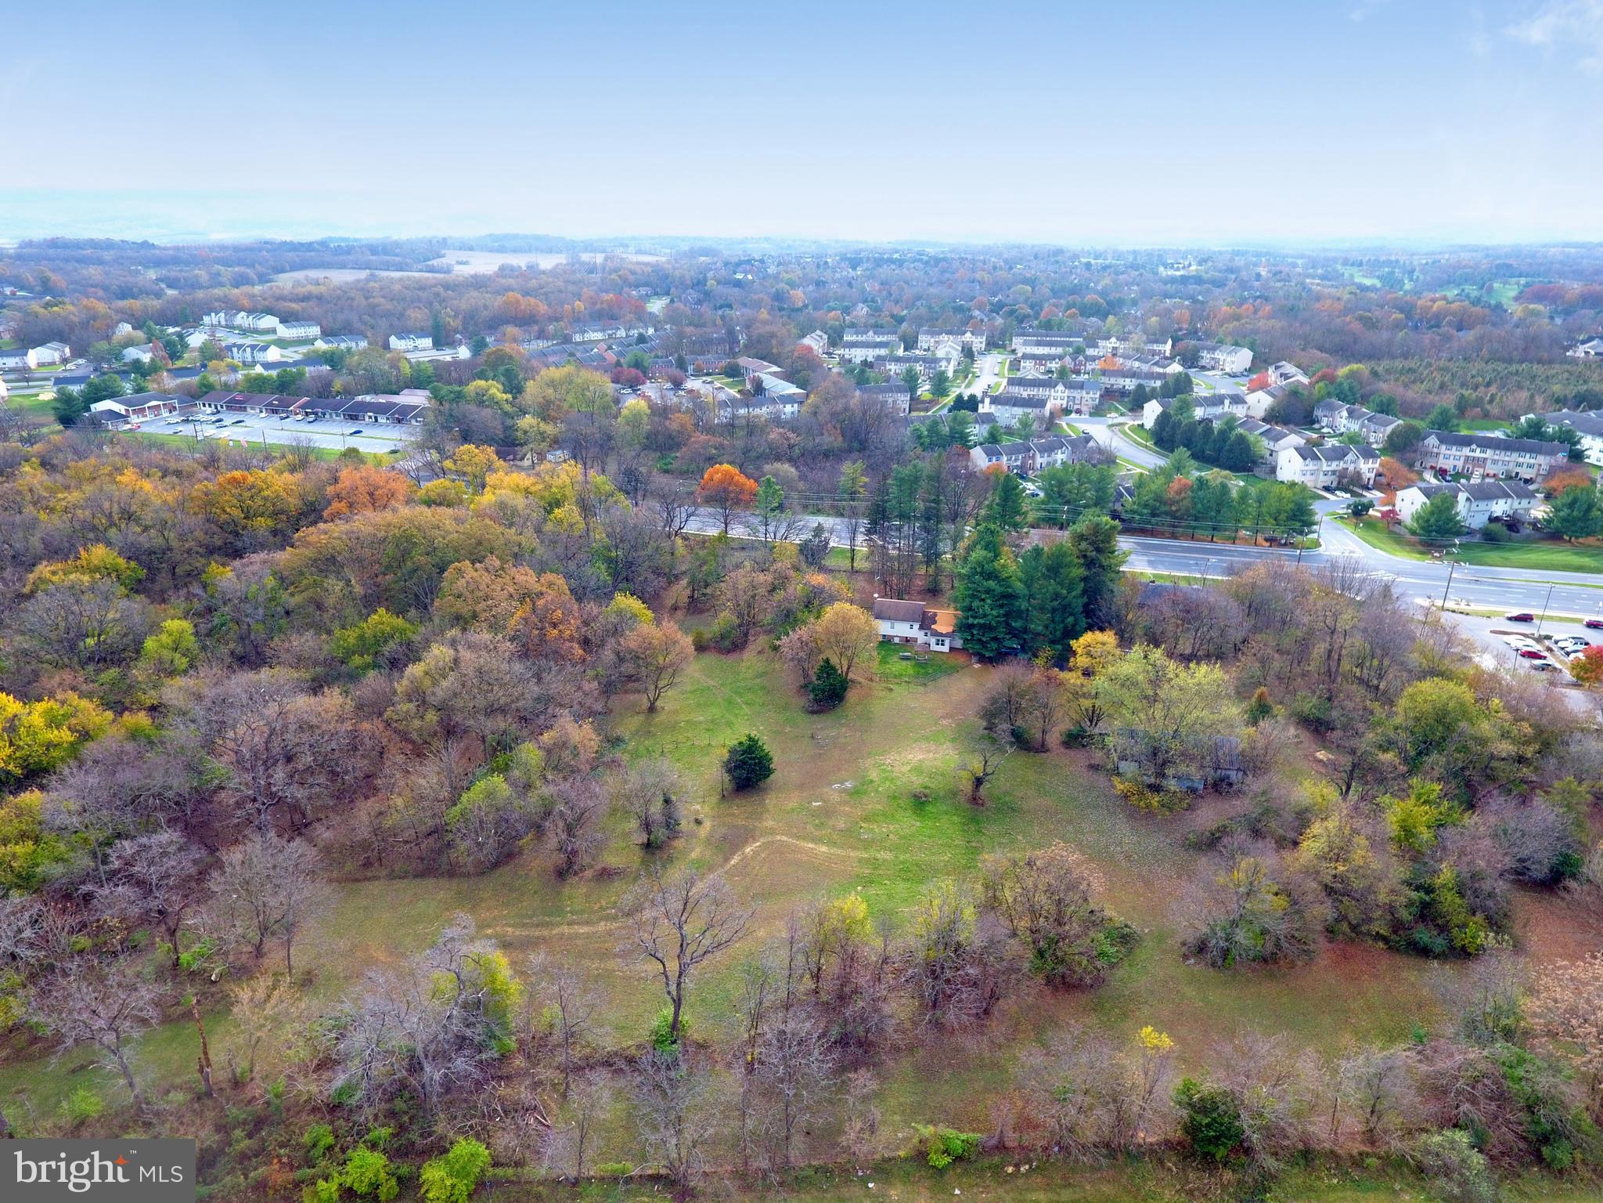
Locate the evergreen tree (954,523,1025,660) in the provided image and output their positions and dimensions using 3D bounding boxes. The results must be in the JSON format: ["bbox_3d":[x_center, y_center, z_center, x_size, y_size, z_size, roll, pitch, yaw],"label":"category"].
[{"bbox_3d":[33.779,-2.020,167.007,12.500,24.000,12.500,0,21,0],"label":"evergreen tree"}]

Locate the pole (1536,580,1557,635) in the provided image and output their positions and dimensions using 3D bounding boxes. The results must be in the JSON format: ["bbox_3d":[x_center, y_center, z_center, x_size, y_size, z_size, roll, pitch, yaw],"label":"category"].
[{"bbox_3d":[135.720,1.480,168.770,1.200,10.460,0.600,0,22,0],"label":"pole"}]

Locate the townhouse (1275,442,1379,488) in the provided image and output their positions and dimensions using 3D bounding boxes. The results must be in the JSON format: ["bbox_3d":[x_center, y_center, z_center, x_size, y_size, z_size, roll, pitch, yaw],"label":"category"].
[{"bbox_3d":[157.690,-40.830,277.320,24.350,10.890,10.990,-2,22,-5],"label":"townhouse"}]

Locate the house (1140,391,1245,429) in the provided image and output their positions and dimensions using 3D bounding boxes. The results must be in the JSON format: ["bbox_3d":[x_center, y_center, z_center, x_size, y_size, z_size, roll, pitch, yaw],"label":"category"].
[{"bbox_3d":[147.610,-70.890,346.860,36.230,11.480,10.640,-6,22,-14],"label":"house"}]

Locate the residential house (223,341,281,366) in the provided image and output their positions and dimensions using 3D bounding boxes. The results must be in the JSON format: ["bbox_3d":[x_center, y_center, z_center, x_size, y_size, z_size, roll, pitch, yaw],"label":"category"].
[{"bbox_3d":[-263.830,-119.490,445.670,20.820,8.600,10.500,0,21,0],"label":"residential house"}]

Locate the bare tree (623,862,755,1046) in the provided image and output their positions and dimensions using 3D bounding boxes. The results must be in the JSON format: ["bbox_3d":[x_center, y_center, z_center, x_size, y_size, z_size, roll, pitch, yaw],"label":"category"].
[{"bbox_3d":[-9.950,31.920,81.420,11.000,18.200,10.380,-3,22,-8],"label":"bare tree"}]

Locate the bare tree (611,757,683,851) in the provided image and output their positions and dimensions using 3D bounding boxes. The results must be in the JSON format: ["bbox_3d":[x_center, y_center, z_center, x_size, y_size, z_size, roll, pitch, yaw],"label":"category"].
[{"bbox_3d":[-18.420,24.250,110.050,8.050,11.600,7.860,-4,22,-10],"label":"bare tree"}]

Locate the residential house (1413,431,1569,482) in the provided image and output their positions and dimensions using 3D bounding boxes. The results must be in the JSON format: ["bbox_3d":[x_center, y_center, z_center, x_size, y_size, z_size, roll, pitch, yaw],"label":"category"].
[{"bbox_3d":[216.350,-45.700,290.530,36.330,11.310,10.920,16,27,35],"label":"residential house"}]

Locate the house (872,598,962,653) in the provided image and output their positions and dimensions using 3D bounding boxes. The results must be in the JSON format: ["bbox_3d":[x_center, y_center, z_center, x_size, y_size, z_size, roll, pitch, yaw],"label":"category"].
[{"bbox_3d":[22.759,3.682,175.072,17.200,7.500,10.000,4,22,10],"label":"house"}]

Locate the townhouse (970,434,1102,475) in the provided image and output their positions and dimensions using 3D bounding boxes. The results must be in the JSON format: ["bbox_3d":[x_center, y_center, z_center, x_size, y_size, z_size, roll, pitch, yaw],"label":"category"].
[{"bbox_3d":[75.680,-46.740,297.970,42.000,9.800,11.000,-8,23,-20],"label":"townhouse"}]

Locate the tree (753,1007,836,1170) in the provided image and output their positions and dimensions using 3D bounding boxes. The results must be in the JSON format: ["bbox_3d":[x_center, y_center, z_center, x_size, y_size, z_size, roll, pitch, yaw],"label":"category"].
[{"bbox_3d":[-0.820,39.500,74.300,6.500,16.270,6.170,0,21,0],"label":"tree"}]

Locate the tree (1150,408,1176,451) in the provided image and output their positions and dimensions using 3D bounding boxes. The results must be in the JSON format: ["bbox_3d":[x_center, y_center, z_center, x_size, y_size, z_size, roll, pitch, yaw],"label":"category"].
[{"bbox_3d":[119.788,-57.489,306.639,8.000,13.500,8.000,0,21,0],"label":"tree"}]

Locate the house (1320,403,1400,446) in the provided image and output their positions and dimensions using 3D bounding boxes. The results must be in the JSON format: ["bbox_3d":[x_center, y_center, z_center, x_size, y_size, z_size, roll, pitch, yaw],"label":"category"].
[{"bbox_3d":[206.430,-65.890,341.710,9.830,10.030,37.740,-3,22,-8],"label":"house"}]

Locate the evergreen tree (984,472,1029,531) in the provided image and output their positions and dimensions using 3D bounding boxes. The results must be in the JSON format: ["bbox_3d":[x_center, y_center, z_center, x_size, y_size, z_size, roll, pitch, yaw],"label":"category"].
[{"bbox_3d":[51.020,-24.820,229.470,9.800,14.870,9.800,0,22,0],"label":"evergreen tree"}]

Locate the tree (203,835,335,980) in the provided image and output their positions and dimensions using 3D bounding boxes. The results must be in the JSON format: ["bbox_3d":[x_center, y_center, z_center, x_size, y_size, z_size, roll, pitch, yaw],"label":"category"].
[{"bbox_3d":[-55.110,31.610,95.020,12.720,15.850,12.080,0,21,0],"label":"tree"}]

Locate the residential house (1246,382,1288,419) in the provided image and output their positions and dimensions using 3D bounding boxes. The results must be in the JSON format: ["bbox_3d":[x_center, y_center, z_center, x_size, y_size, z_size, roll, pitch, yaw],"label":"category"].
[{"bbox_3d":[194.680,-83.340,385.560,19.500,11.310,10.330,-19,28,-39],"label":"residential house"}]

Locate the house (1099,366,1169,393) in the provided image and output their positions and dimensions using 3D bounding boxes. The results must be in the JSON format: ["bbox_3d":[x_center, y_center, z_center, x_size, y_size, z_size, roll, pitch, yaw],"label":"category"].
[{"bbox_3d":[149.150,-97.840,414.920,26.970,10.700,11.000,8,23,19],"label":"house"}]

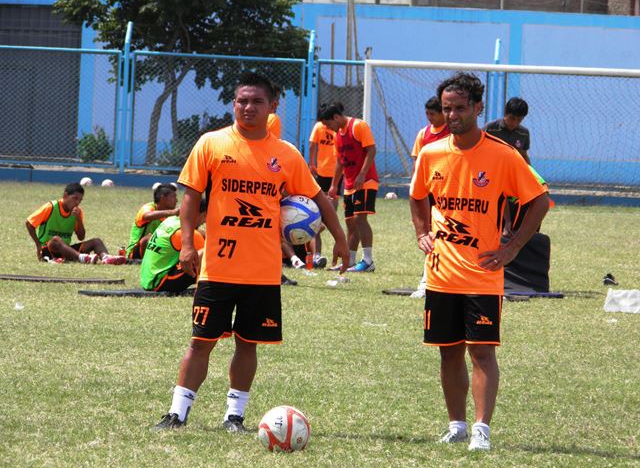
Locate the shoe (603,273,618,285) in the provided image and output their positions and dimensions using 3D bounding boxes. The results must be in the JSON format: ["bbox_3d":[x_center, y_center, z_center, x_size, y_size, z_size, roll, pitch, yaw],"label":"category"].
[{"bbox_3d":[2.753,0.428,56.199,0.110,0.115,0.260,1,2,-41],"label":"shoe"}]

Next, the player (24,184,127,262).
[{"bbox_3d":[-2.372,-0.112,57.800,0.700,0.790,0.850,1,1,-40],"label":"player"}]

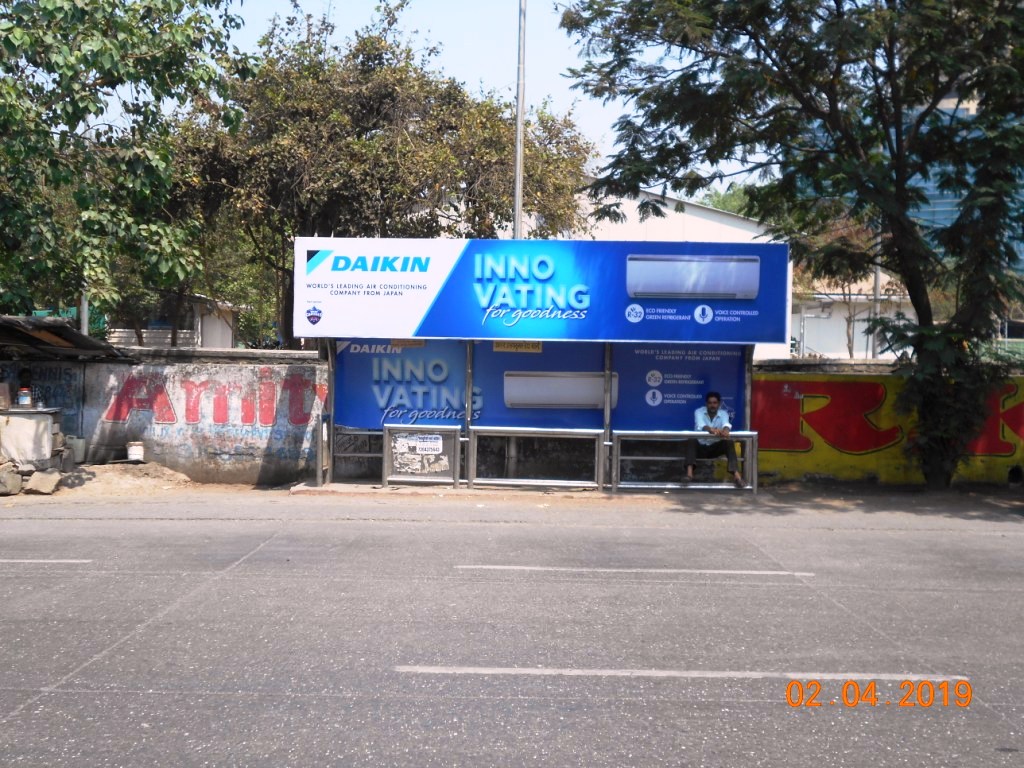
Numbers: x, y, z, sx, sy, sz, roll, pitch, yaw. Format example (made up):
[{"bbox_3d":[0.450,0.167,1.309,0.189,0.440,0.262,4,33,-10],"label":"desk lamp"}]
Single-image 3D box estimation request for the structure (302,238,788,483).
[{"bbox_3d":[0.380,-0.220,15.350,6.250,3.200,1.500,1,0,0],"label":"structure"}]

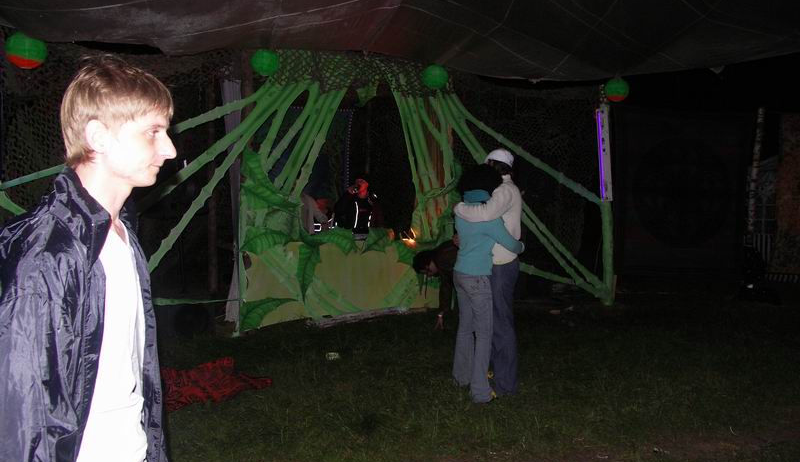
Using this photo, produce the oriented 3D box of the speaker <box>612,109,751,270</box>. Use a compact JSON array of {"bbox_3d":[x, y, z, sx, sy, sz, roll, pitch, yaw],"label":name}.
[{"bbox_3d":[4.118,-0.598,9.683,2.041,2.416,0.500,0,5,0],"label":"speaker"}]

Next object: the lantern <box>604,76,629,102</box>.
[{"bbox_3d":[2.668,-1.732,7.950,0.300,0.300,0.300,0,5,0],"label":"lantern"}]

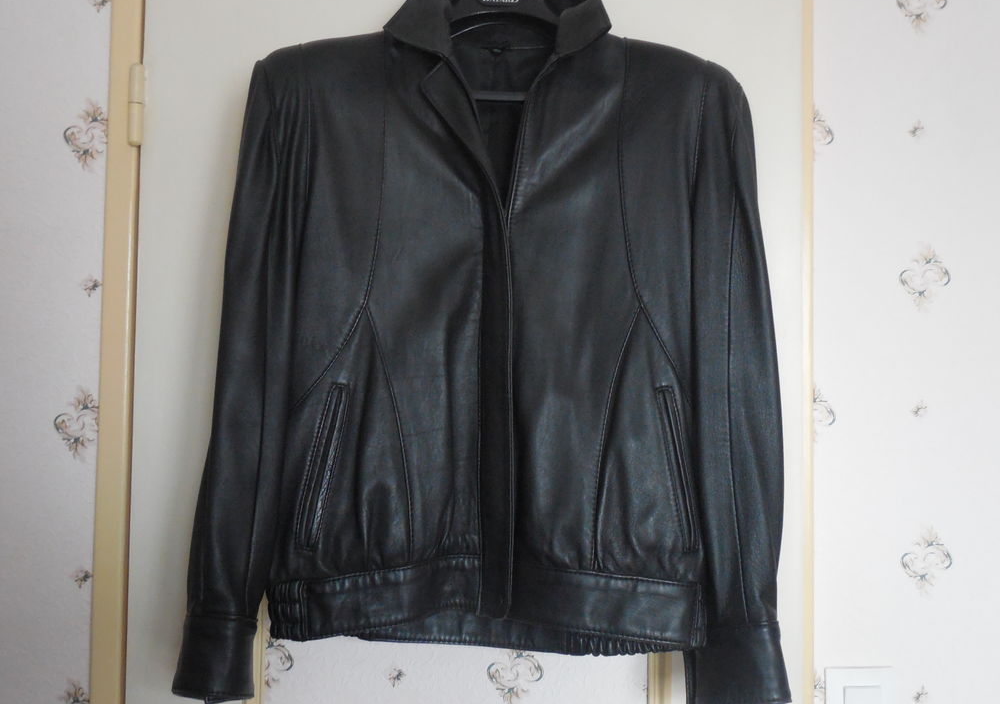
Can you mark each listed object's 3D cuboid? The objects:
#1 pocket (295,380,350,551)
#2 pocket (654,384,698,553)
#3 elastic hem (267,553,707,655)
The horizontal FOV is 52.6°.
[{"bbox_3d":[-0.180,0.116,1.025,0.031,0.168,0.020,11,-2,9],"label":"pocket"},{"bbox_3d":[0.181,0.120,1.040,0.028,0.168,0.020,-9,-2,-18],"label":"pocket"},{"bbox_3d":[-0.014,0.264,1.055,0.450,0.112,0.115,1,-3,-3],"label":"elastic hem"}]

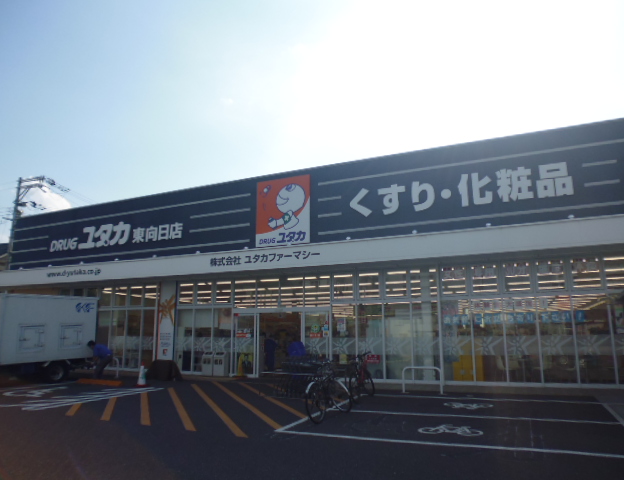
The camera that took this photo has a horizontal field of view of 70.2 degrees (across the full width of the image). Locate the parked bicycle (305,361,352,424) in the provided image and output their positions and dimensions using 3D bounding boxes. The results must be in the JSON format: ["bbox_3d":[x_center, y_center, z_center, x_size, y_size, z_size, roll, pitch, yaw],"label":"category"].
[{"bbox_3d":[0.324,2.734,8.141,0.560,1.020,1.800,-6,-13,27],"label":"parked bicycle"}]

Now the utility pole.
[{"bbox_3d":[-18.529,1.445,28.065,2.100,11.700,0.600,-3,-12,11],"label":"utility pole"}]

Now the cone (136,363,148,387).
[{"bbox_3d":[-4.906,3.881,12.917,0.380,0.690,0.380,-5,-13,23],"label":"cone"}]

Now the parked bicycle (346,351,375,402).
[{"bbox_3d":[1.184,3.154,10.266,0.560,1.040,1.780,-5,-13,23],"label":"parked bicycle"}]

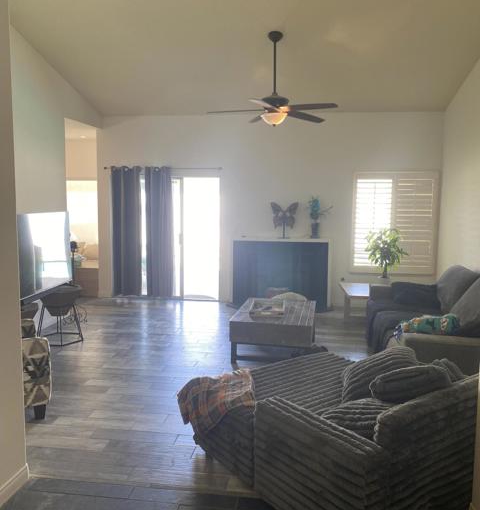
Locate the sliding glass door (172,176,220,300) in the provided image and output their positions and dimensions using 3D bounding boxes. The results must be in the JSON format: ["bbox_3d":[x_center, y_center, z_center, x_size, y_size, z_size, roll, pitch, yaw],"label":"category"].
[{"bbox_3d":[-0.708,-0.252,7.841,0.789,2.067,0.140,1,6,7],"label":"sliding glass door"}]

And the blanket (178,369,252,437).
[{"bbox_3d":[-0.004,0.910,2.872,0.450,0.320,0.560,-4,7,-38],"label":"blanket"}]

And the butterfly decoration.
[{"bbox_3d":[0.689,-0.527,7.386,0.432,0.556,0.110,1,6,7],"label":"butterfly decoration"}]

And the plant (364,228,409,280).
[{"bbox_3d":[2.150,0.020,7.023,0.617,0.814,0.580,1,6,7],"label":"plant"}]

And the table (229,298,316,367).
[{"bbox_3d":[0.403,0.819,5.240,0.800,0.440,1.200,2,6,10],"label":"table"}]

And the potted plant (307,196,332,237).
[{"bbox_3d":[1.217,-0.572,7.315,0.391,0.648,0.260,1,6,7],"label":"potted plant"}]

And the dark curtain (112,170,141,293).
[{"bbox_3d":[-1.857,-0.368,7.862,0.526,2.114,0.130,1,6,7],"label":"dark curtain"}]

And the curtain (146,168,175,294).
[{"bbox_3d":[-1.306,-0.359,7.794,0.484,2.108,0.130,1,6,7],"label":"curtain"}]

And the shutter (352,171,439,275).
[{"bbox_3d":[2.366,-0.473,7.373,1.285,1.587,0.090,1,6,7],"label":"shutter"}]

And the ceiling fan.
[{"bbox_3d":[0.380,-1.912,5.233,1.480,0.993,1.460,1,6,7],"label":"ceiling fan"}]

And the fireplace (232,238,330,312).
[{"bbox_3d":[0.659,0.278,7.504,1.520,1.073,0.390,1,6,7],"label":"fireplace"}]

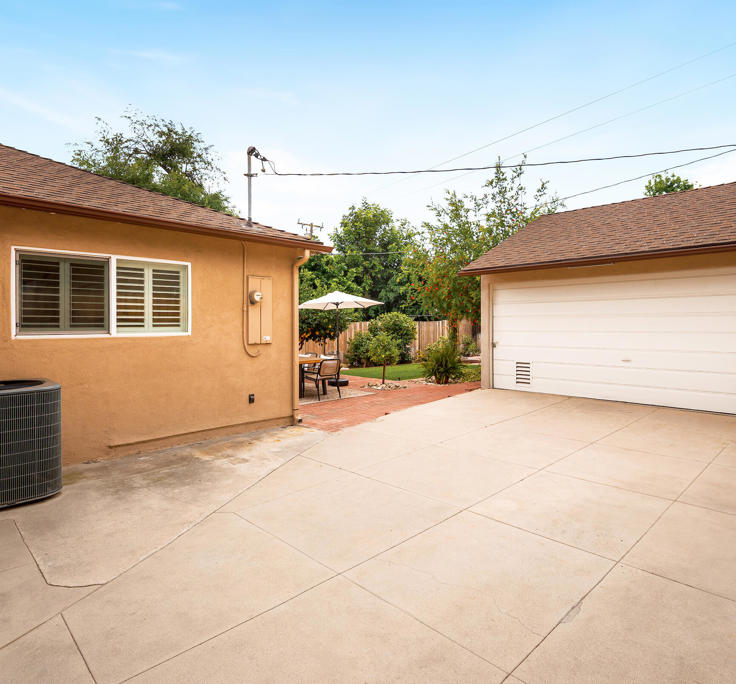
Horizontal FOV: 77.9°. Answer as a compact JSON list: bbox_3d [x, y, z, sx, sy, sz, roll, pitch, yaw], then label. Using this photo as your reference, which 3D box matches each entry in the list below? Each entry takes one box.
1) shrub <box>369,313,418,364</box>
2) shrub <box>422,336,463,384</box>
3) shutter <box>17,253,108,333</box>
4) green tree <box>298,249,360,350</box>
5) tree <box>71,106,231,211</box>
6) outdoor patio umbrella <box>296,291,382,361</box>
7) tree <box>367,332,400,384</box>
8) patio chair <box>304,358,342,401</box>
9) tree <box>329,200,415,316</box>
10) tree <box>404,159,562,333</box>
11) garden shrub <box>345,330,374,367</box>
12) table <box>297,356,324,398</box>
[{"bbox_3d":[0.931,-0.142,17.300,1.824,1.957,1.824,0,2,0],"label":"shrub"},{"bbox_3d":[1.844,0.431,11.118,1.000,1.140,1.000,0,2,9],"label":"shrub"},{"bbox_3d":[-2.766,-0.429,4.169,0.700,0.700,0.050,-2,2,-45],"label":"shutter"},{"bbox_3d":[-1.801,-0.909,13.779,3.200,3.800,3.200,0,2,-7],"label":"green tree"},{"bbox_3d":[-8.084,-3.921,17.000,6.351,9.596,6.351,0,2,0],"label":"tree"},{"bbox_3d":[-0.744,-0.087,11.040,2.290,2.290,2.290,0,2,0],"label":"outdoor patio umbrella"},{"bbox_3d":[0.376,0.406,11.050,0.801,1.250,0.801,0,2,0],"label":"tree"},{"bbox_3d":[-0.926,0.723,9.067,0.570,0.780,0.600,-2,2,-45],"label":"patio chair"},{"bbox_3d":[0.152,-2.636,19.731,4.000,6.900,4.000,0,2,0],"label":"tree"},{"bbox_3d":[3.957,-2.683,15.600,5.414,7.208,5.414,0,2,0],"label":"tree"},{"bbox_3d":[-0.259,0.274,15.715,1.200,1.320,1.200,0,2,-1],"label":"garden shrub"},{"bbox_3d":[-1.607,0.727,9.733,0.850,0.730,1.550,-2,2,-45],"label":"table"}]

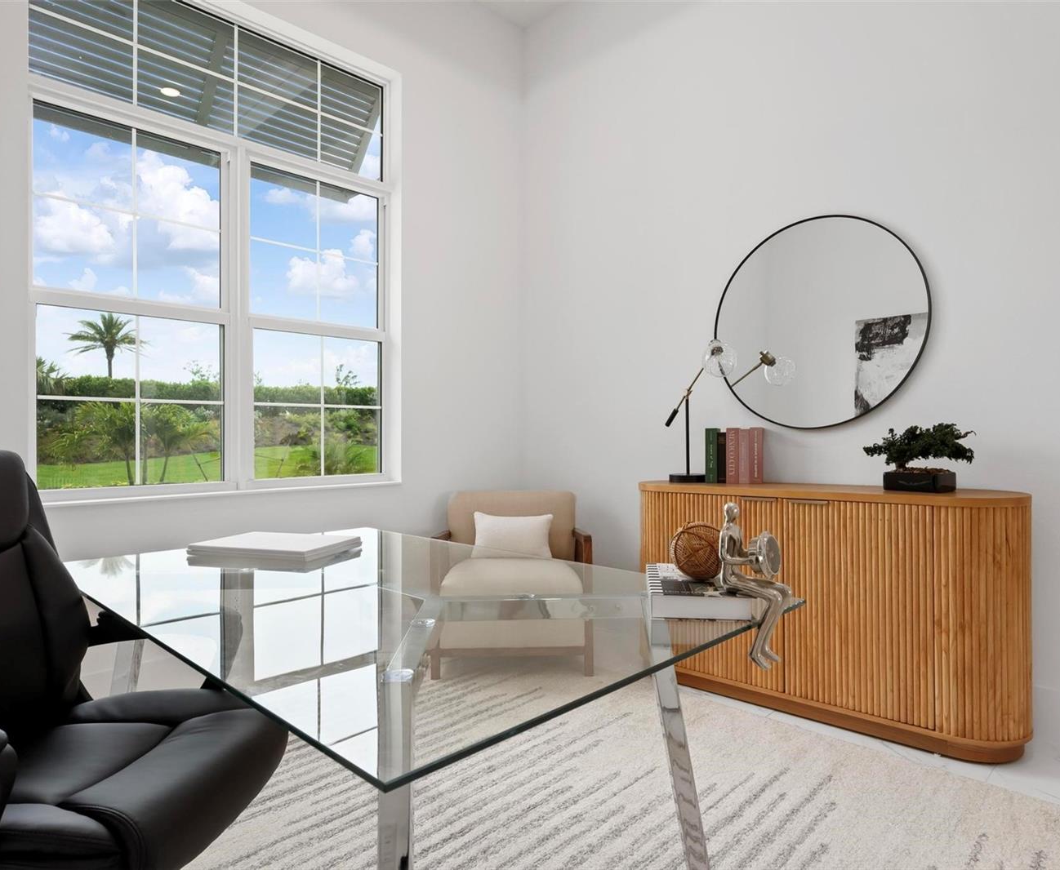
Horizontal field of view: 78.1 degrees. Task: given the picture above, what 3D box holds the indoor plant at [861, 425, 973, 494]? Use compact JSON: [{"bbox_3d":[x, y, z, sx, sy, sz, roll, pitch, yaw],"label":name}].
[{"bbox_3d":[1.410,0.083,2.380,0.200,0.246,0.370,0,0,-40],"label":"indoor plant"}]

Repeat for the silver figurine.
[{"bbox_3d":[0.379,0.247,1.100,0.130,0.264,0.088,-1,0,41],"label":"silver figurine"}]

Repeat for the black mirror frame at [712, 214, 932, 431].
[{"bbox_3d":[1.238,-0.487,2.858,0.030,0.920,0.920,0,-1,-45],"label":"black mirror frame"}]

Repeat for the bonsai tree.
[{"bbox_3d":[1.410,0.042,2.380,0.200,0.165,0.370,0,0,-40],"label":"bonsai tree"}]

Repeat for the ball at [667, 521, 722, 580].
[{"bbox_3d":[0.311,0.214,1.202,0.107,0.107,0.107,-1,0,0],"label":"ball"}]

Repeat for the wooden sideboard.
[{"bbox_3d":[1.109,0.633,2.641,1.475,0.848,0.450,-1,-1,44],"label":"wooden sideboard"}]

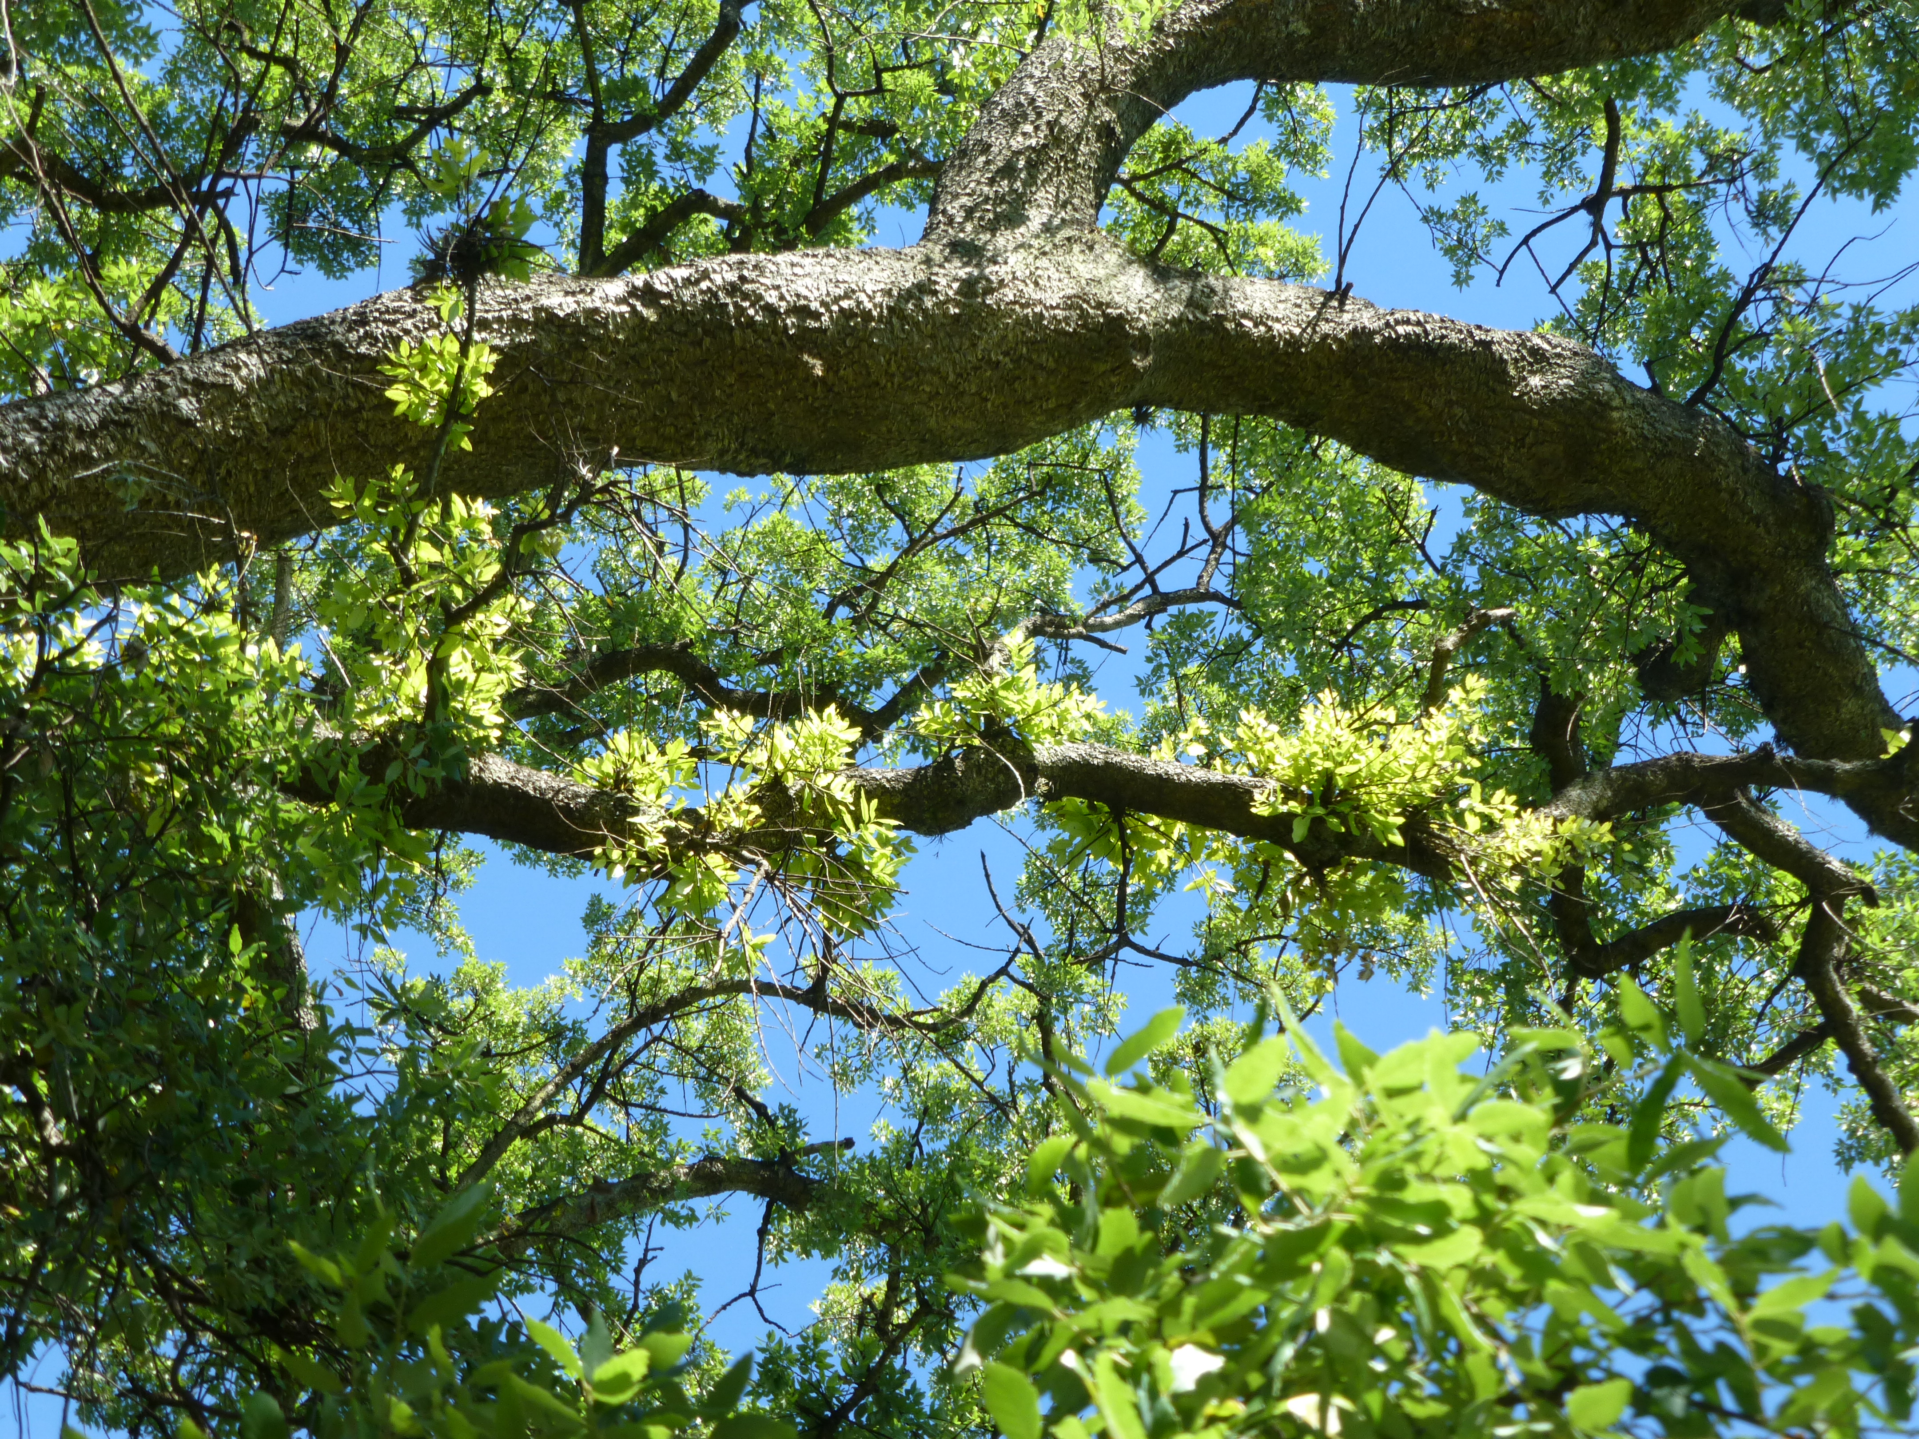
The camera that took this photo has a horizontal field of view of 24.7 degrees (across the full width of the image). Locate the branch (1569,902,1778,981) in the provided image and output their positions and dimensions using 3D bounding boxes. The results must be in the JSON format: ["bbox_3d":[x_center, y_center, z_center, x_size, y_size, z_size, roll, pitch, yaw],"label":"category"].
[{"bbox_3d":[1.550,0.483,9.500,0.452,0.130,0.130,-10,-37,0],"label":"branch"}]

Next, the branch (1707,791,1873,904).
[{"bbox_3d":[1.629,0.250,8.600,0.363,0.100,0.120,31,4,10],"label":"branch"}]

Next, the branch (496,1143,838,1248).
[{"bbox_3d":[-0.770,1.258,11.500,0.925,0.190,0.190,-11,-37,0],"label":"branch"}]

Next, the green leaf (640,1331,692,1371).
[{"bbox_3d":[-0.182,0.389,2.700,0.037,0.023,0.020,-20,-6,-6],"label":"green leaf"}]

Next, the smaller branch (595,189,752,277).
[{"bbox_3d":[-0.685,-1.156,10.500,0.411,0.150,0.122,-27,-83,0],"label":"smaller branch"}]

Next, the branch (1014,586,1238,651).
[{"bbox_3d":[0.401,-0.243,10.500,0.546,0.130,0.130,-9,-37,0],"label":"branch"}]

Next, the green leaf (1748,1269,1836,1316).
[{"bbox_3d":[0.493,0.340,2.600,0.054,0.019,0.020,-25,-11,7],"label":"green leaf"}]

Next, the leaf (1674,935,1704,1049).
[{"bbox_3d":[0.500,0.186,3.000,0.021,0.078,0.014,-4,-14,1],"label":"leaf"}]

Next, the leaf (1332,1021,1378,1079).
[{"bbox_3d":[0.245,0.209,2.700,0.020,0.051,0.020,-30,-6,2],"label":"leaf"}]

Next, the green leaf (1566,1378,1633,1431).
[{"bbox_3d":[0.381,0.405,2.600,0.044,0.028,0.020,-30,-12,3],"label":"green leaf"}]

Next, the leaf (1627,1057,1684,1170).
[{"bbox_3d":[0.432,0.243,2.700,0.022,0.073,0.020,21,-1,10],"label":"leaf"}]

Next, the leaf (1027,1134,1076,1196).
[{"bbox_3d":[0.062,0.304,3.000,0.025,0.049,0.014,36,-14,-10],"label":"leaf"}]

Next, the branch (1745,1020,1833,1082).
[{"bbox_3d":[1.707,0.681,9.000,0.201,0.052,0.070,-34,-9,7],"label":"branch"}]

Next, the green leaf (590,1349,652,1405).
[{"bbox_3d":[-0.233,0.450,3.000,0.046,0.018,0.030,-34,-75,-13],"label":"green leaf"}]

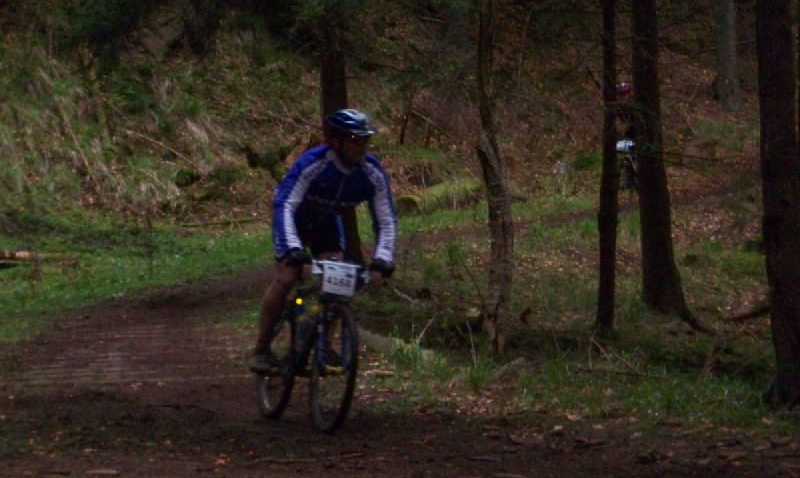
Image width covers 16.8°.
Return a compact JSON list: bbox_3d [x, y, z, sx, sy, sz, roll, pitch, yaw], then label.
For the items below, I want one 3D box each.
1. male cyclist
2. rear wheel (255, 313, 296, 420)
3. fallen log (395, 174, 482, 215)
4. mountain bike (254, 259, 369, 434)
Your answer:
[{"bbox_3d":[-0.430,0.016,14.430,0.650,1.400,0.920,2,0,-19],"label":"male cyclist"},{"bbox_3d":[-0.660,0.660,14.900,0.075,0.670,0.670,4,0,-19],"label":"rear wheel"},{"bbox_3d":[0.675,-0.580,37.300,0.340,0.340,2.830,0,5,23],"label":"fallen log"},{"bbox_3d":[-0.465,0.525,14.400,0.600,0.970,1.700,4,0,-19],"label":"mountain bike"}]

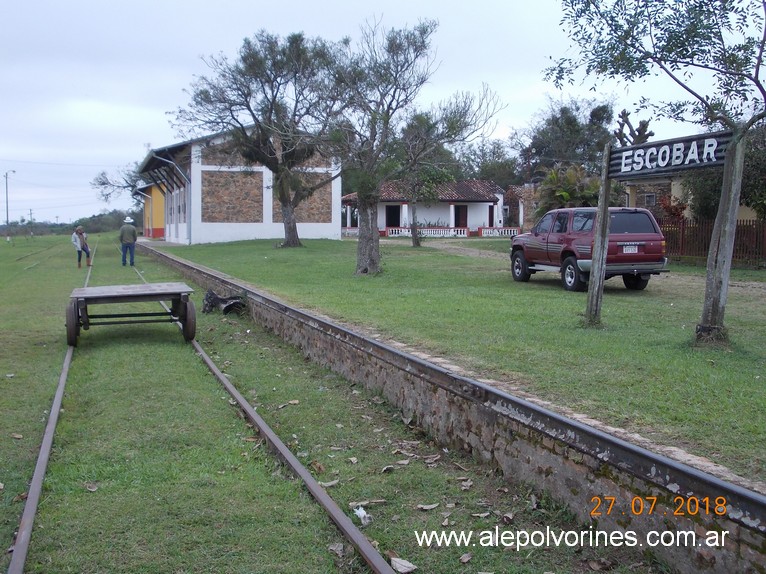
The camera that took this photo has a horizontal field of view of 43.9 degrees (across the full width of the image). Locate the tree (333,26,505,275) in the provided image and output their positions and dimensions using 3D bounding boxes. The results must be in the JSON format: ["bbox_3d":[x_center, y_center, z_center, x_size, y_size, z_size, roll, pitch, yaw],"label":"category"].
[{"bbox_3d":[0.893,-3.623,24.624,4.246,6.554,4.000,0,4,0],"label":"tree"}]

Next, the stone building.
[{"bbox_3d":[-10.937,-7.160,70.399,13.100,7.711,23.000,-1,4,-16],"label":"stone building"}]

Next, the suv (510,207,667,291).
[{"bbox_3d":[4.420,-0.870,21.380,1.740,1.750,4.500,-1,5,-16],"label":"suv"}]

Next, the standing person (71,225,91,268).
[{"bbox_3d":[-11.168,-1.473,35.176,0.580,1.578,0.480,-3,4,-37],"label":"standing person"}]

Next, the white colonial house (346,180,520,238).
[{"bbox_3d":[2.801,-6.631,80.200,13.925,4.662,9.000,0,4,-8],"label":"white colonial house"}]

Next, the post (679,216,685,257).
[{"bbox_3d":[10.527,-1.766,33.455,0.150,1.387,0.140,1,4,12],"label":"post"}]

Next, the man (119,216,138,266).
[{"bbox_3d":[-9.611,-1.713,35.963,0.620,1.877,0.360,-1,4,-16],"label":"man"}]

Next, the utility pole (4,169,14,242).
[{"bbox_3d":[-39.071,-8.478,99.667,1.050,7.623,0.300,0,4,0],"label":"utility pole"}]

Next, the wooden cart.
[{"bbox_3d":[-3.311,0.365,12.449,1.620,0.670,1.750,-1,4,-16],"label":"wooden cart"}]

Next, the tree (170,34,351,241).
[{"bbox_3d":[-6.063,-7.248,47.143,8.415,10.674,8.000,0,4,0],"label":"tree"}]

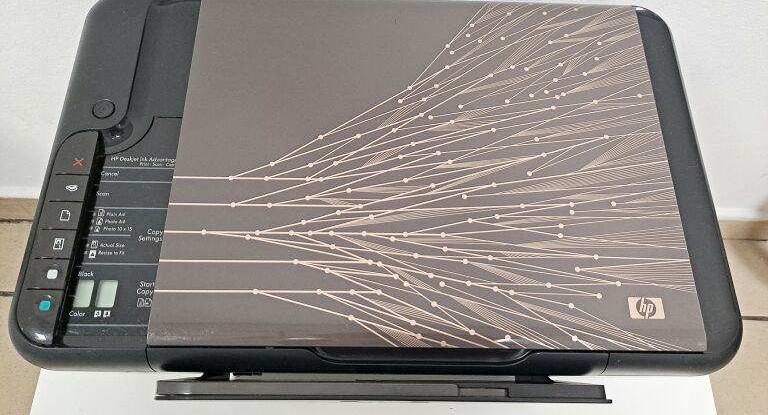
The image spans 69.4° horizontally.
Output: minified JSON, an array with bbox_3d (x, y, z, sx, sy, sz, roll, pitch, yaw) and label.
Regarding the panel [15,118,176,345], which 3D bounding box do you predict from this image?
[{"bbox_3d":[-0.170,0.011,0.345,0.074,0.020,0.148,1,67,-1],"label":"panel"}]

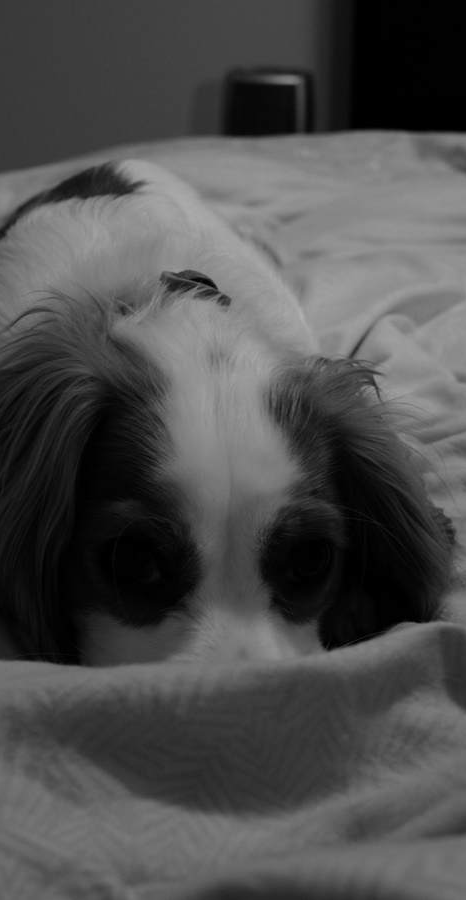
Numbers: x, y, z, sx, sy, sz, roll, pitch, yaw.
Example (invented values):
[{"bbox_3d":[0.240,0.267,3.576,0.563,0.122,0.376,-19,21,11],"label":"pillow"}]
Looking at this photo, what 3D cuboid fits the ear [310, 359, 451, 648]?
[{"bbox_3d":[0.067,0.028,0.465,0.066,0.122,0.065,1,22,2],"label":"ear"}]

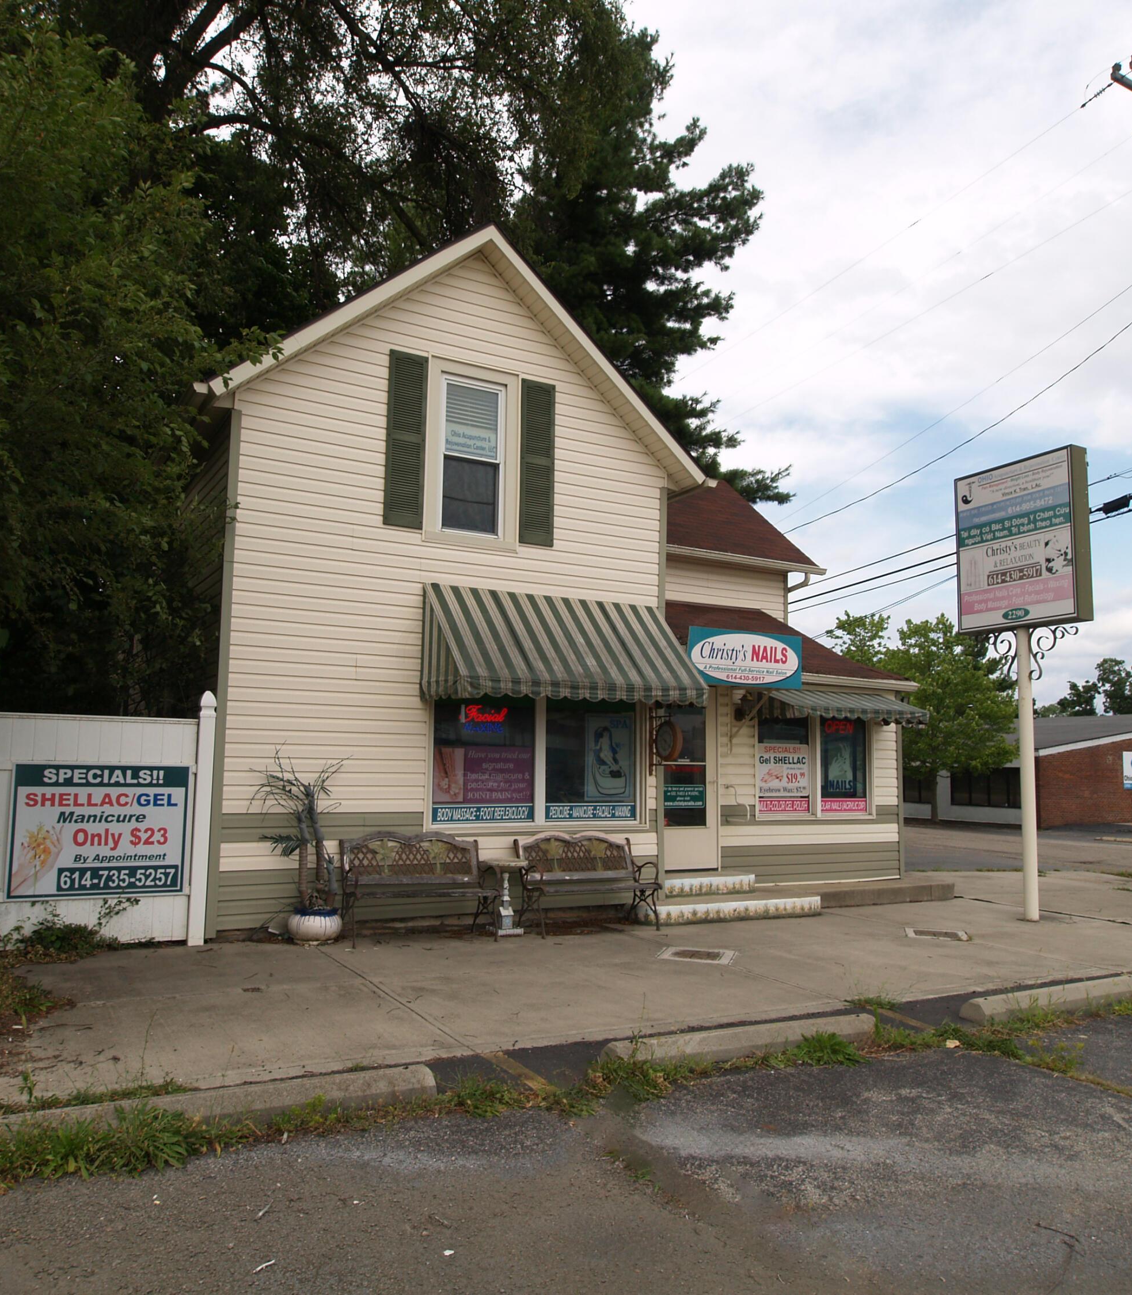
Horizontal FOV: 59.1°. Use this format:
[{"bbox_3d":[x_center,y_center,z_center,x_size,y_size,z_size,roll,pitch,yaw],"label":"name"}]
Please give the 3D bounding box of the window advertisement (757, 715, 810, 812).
[{"bbox_3d":[2.865,1.539,13.054,0.865,1.270,0.050,5,-8,-28],"label":"window advertisement"}]

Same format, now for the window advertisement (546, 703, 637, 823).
[{"bbox_3d":[0.258,1.132,9.839,1.022,1.174,0.050,5,-8,-29],"label":"window advertisement"}]

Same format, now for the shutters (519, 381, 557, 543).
[{"bbox_3d":[-0.282,-1.821,9.866,0.376,1.662,0.045,5,-8,-29],"label":"shutters"}]

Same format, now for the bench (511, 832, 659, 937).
[{"bbox_3d":[0.208,2.167,9.243,1.250,0.880,0.620,5,-8,-29],"label":"bench"}]

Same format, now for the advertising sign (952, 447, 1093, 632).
[{"bbox_3d":[4.864,-1.091,10.698,0.255,1.770,1.410,5,-8,-30],"label":"advertising sign"}]

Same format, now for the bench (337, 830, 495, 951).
[{"bbox_3d":[-1.327,2.168,9.051,1.310,0.918,0.660,3,-8,-18],"label":"bench"}]

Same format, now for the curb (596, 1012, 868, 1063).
[{"bbox_3d":[0.973,2.142,5.423,1.750,0.130,0.200,4,-8,-27],"label":"curb"}]

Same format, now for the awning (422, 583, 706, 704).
[{"bbox_3d":[0.037,0.007,10.236,2.830,1.235,1.000,5,-8,-28],"label":"awning"}]

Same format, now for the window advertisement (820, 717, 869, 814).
[{"bbox_3d":[3.793,1.614,13.556,0.860,1.270,0.050,5,-8,-28],"label":"window advertisement"}]

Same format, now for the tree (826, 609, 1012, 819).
[{"bbox_3d":[11.982,2.310,33.500,6.200,6.900,6.000,-2,-8,20],"label":"tree"}]

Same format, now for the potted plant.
[{"bbox_3d":[-2.358,1.737,8.858,0.839,1.699,0.650,5,-8,-28],"label":"potted plant"}]

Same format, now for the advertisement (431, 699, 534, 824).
[{"bbox_3d":[-0.751,1.058,9.287,1.043,1.143,0.050,5,-8,-29],"label":"advertisement"}]

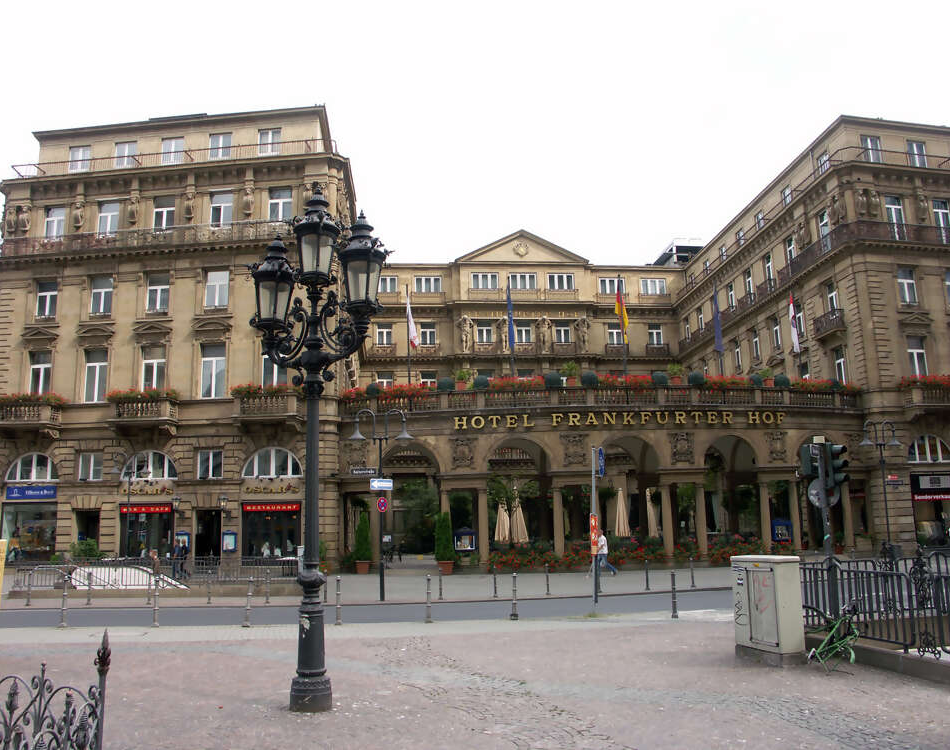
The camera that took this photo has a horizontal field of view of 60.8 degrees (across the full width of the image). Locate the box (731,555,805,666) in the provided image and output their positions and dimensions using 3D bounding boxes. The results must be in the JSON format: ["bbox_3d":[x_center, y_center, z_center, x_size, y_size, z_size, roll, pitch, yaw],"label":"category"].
[{"bbox_3d":[3.582,2.867,9.932,0.360,1.240,0.860,2,-11,-19],"label":"box"}]

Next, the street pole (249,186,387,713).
[{"bbox_3d":[-1.820,0.633,9.177,1.850,5.995,0.580,-9,-13,33],"label":"street pole"}]

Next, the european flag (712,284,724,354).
[{"bbox_3d":[11.406,-2.610,38.046,0.400,3.250,0.250,-1,-11,-2],"label":"european flag"}]

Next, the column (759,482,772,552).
[{"bbox_3d":[12.357,6.074,34.423,0.410,3.000,0.410,0,-10,-4],"label":"column"}]

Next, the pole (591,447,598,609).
[{"bbox_3d":[2.532,3.224,17.136,0.080,3.486,0.080,2,-11,-5],"label":"pole"}]

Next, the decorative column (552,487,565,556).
[{"bbox_3d":[3.466,6.205,33.734,0.480,3.080,0.480,-2,-10,0],"label":"decorative column"}]

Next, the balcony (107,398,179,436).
[{"bbox_3d":[-15.264,1.972,37.423,2.950,1.602,1.100,-3,-11,6],"label":"balcony"}]

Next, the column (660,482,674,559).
[{"bbox_3d":[8.064,6.138,34.072,0.480,3.080,0.480,0,-11,-8],"label":"column"}]

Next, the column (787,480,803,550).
[{"bbox_3d":[14.870,6.472,37.530,0.500,3.350,0.500,-1,-11,-4],"label":"column"}]

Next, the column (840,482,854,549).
[{"bbox_3d":[16.483,6.238,35.902,0.420,2.900,0.420,0,-10,-6],"label":"column"}]

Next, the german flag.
[{"bbox_3d":[6.549,-2.979,36.163,0.680,2.216,0.350,-1,-11,-3],"label":"german flag"}]

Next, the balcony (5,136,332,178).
[{"bbox_3d":[-14.920,-10.366,40.405,16.712,0.950,1.200,-3,-11,6],"label":"balcony"}]

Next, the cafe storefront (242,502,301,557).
[{"bbox_3d":[-9.048,7.032,35.932,2.800,2.650,0.400,-3,-11,7],"label":"cafe storefront"}]

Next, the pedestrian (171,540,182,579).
[{"bbox_3d":[-12.464,7.682,33.816,0.450,1.670,0.480,-1,-10,-2],"label":"pedestrian"}]

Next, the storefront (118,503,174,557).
[{"bbox_3d":[-15.353,7.245,37.690,2.500,2.500,0.400,-3,-11,6],"label":"storefront"}]

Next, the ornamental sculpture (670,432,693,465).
[{"bbox_3d":[8.993,3.199,35.229,1.000,1.393,0.300,0,-11,-9],"label":"ornamental sculpture"}]

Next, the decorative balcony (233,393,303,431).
[{"bbox_3d":[-8.960,1.618,35.129,2.950,1.550,0.900,-2,-10,6],"label":"decorative balcony"}]

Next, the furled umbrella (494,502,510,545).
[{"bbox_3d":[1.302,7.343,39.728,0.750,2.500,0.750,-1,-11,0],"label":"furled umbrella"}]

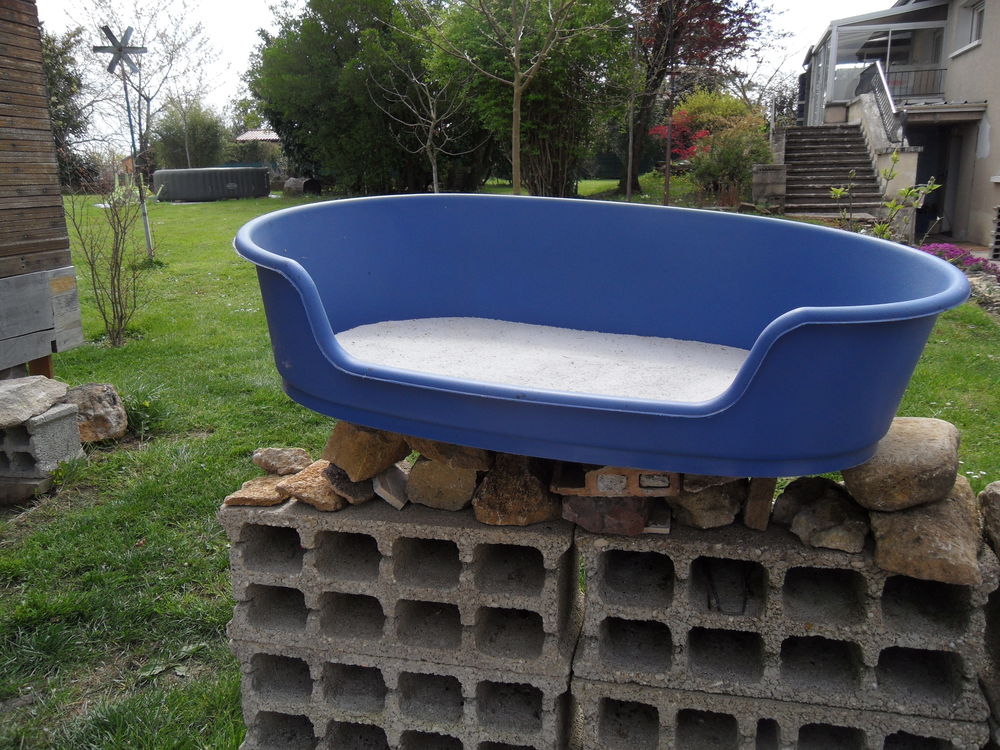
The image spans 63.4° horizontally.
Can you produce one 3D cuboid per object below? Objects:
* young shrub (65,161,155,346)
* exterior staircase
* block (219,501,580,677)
[{"bbox_3d":[-2.357,-0.714,4.870,0.520,1.082,0.500,-7,15,-25],"label":"young shrub"},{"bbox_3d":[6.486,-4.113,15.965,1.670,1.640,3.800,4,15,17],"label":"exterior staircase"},{"bbox_3d":[-0.133,0.278,1.218,0.497,0.203,0.200,3,14,9],"label":"block"}]

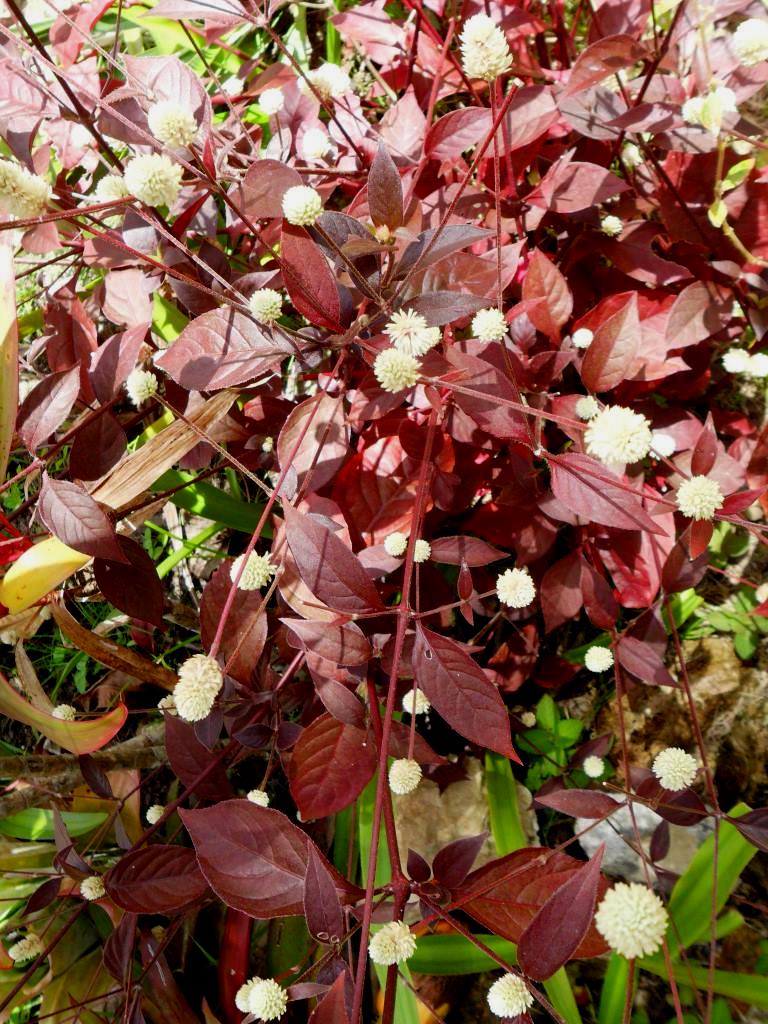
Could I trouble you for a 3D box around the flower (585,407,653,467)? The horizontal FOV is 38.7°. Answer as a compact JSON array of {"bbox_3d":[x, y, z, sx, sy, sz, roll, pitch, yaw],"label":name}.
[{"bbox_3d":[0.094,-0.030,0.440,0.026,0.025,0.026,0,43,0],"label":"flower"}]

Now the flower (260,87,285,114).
[{"bbox_3d":[-0.076,-0.278,0.740,0.018,0.018,0.018,0,42,0],"label":"flower"}]

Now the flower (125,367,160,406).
[{"bbox_3d":[-0.124,-0.064,0.560,0.017,0.018,0.017,-14,42,3],"label":"flower"}]

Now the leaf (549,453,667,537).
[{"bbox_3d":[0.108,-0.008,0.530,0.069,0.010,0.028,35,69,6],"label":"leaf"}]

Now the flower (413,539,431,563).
[{"bbox_3d":[0.016,0.017,0.470,0.010,0.011,0.010,0,42,0],"label":"flower"}]

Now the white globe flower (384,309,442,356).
[{"bbox_3d":[0.013,-0.082,0.500,0.024,0.021,0.021,0,44,0],"label":"white globe flower"}]

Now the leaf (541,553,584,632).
[{"bbox_3d":[0.108,0.048,0.655,0.025,0.012,0.055,21,79,20],"label":"leaf"}]

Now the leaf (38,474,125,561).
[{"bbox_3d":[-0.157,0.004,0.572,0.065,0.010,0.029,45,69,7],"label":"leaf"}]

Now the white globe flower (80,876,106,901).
[{"bbox_3d":[-0.138,0.179,0.520,0.012,0.012,0.012,0,47,0],"label":"white globe flower"}]

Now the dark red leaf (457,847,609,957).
[{"bbox_3d":[0.073,0.189,0.530,0.081,0.014,0.049,14,66,-6],"label":"dark red leaf"}]

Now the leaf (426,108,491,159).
[{"bbox_3d":[0.048,-0.241,0.700,0.050,0.007,0.029,-33,61,3],"label":"leaf"}]

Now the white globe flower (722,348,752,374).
[{"bbox_3d":[0.207,-0.088,0.640,0.016,0.016,0.016,0,47,0],"label":"white globe flower"}]

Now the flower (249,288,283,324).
[{"bbox_3d":[-0.059,-0.101,0.540,0.017,0.017,0.017,-6,41,1],"label":"flower"}]

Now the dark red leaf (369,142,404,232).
[{"bbox_3d":[0.000,-0.176,0.590,0.019,0.011,0.059,-4,70,1],"label":"dark red leaf"}]

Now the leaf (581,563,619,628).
[{"bbox_3d":[0.129,0.049,0.657,0.020,0.012,0.048,-21,83,-29],"label":"leaf"}]

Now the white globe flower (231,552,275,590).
[{"bbox_3d":[-0.063,0.028,0.530,0.020,0.020,0.020,0,42,0],"label":"white globe flower"}]

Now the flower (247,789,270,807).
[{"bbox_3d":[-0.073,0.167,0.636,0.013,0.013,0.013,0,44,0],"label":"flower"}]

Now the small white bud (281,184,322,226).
[{"bbox_3d":[-0.036,-0.134,0.480,0.018,0.018,0.018,0,43,0],"label":"small white bud"}]

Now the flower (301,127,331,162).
[{"bbox_3d":[-0.038,-0.205,0.610,0.017,0.019,0.017,0,37,0],"label":"flower"}]

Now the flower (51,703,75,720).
[{"bbox_3d":[-0.158,0.099,0.540,0.013,0.011,0.011,27,37,-24],"label":"flower"}]

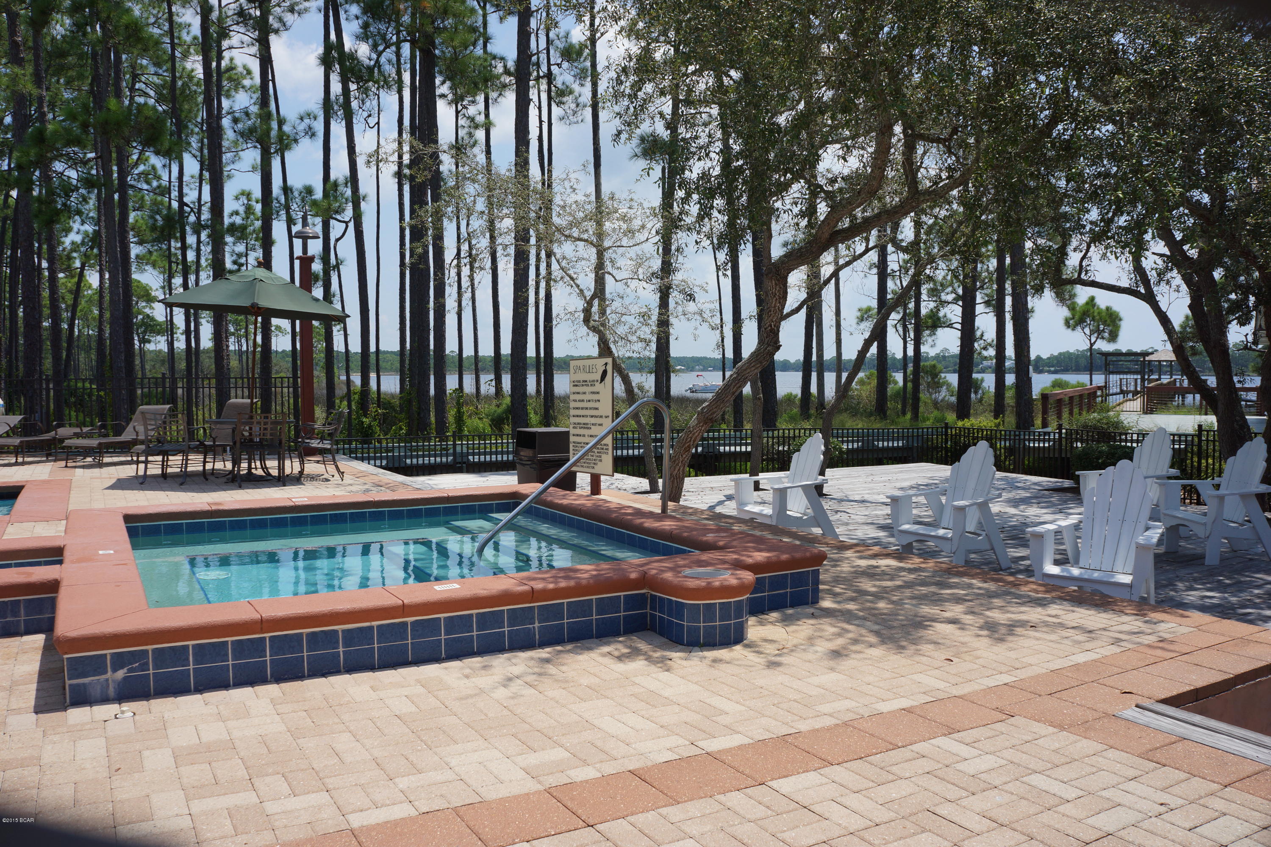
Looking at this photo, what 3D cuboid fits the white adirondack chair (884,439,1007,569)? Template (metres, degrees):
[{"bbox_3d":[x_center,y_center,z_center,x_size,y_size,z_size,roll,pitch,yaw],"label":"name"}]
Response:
[{"bbox_3d":[2.480,0.644,7.371,0.867,1.002,0.765,-2,4,-35],"label":"white adirondack chair"}]

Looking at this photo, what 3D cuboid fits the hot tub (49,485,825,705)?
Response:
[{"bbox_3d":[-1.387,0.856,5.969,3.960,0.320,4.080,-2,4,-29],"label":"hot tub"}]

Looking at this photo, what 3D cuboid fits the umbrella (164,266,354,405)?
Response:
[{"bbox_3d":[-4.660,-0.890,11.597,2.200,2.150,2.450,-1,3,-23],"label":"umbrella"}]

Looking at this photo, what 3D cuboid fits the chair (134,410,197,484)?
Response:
[{"bbox_3d":[-5.488,0.274,11.339,0.600,0.860,0.620,0,3,6],"label":"chair"}]

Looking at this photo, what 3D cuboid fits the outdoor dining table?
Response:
[{"bbox_3d":[-4.720,0.320,11.666,1.070,0.730,1.070,-1,3,-23],"label":"outdoor dining table"}]

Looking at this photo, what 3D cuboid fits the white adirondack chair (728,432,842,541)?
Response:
[{"bbox_3d":[1.358,0.591,8.400,0.867,1.002,0.765,-2,4,-30],"label":"white adirondack chair"}]

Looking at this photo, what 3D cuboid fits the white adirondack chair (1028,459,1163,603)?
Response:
[{"bbox_3d":[2.870,0.725,5.802,0.765,1.002,0.867,3,4,43],"label":"white adirondack chair"}]

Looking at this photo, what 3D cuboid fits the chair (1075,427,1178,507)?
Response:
[{"bbox_3d":[4.699,0.554,8.899,0.867,1.002,0.765,-2,4,-26],"label":"chair"}]

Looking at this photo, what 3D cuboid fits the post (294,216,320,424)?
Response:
[{"bbox_3d":[-5.190,-1.411,15.166,0.420,3.830,0.420,-1,3,-19],"label":"post"}]

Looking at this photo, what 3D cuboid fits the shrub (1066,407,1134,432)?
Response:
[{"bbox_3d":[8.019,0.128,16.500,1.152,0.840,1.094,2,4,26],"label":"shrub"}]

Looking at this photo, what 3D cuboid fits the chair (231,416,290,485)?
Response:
[{"bbox_3d":[-4.407,0.285,11.139,0.600,0.860,0.620,-1,3,-18],"label":"chair"}]

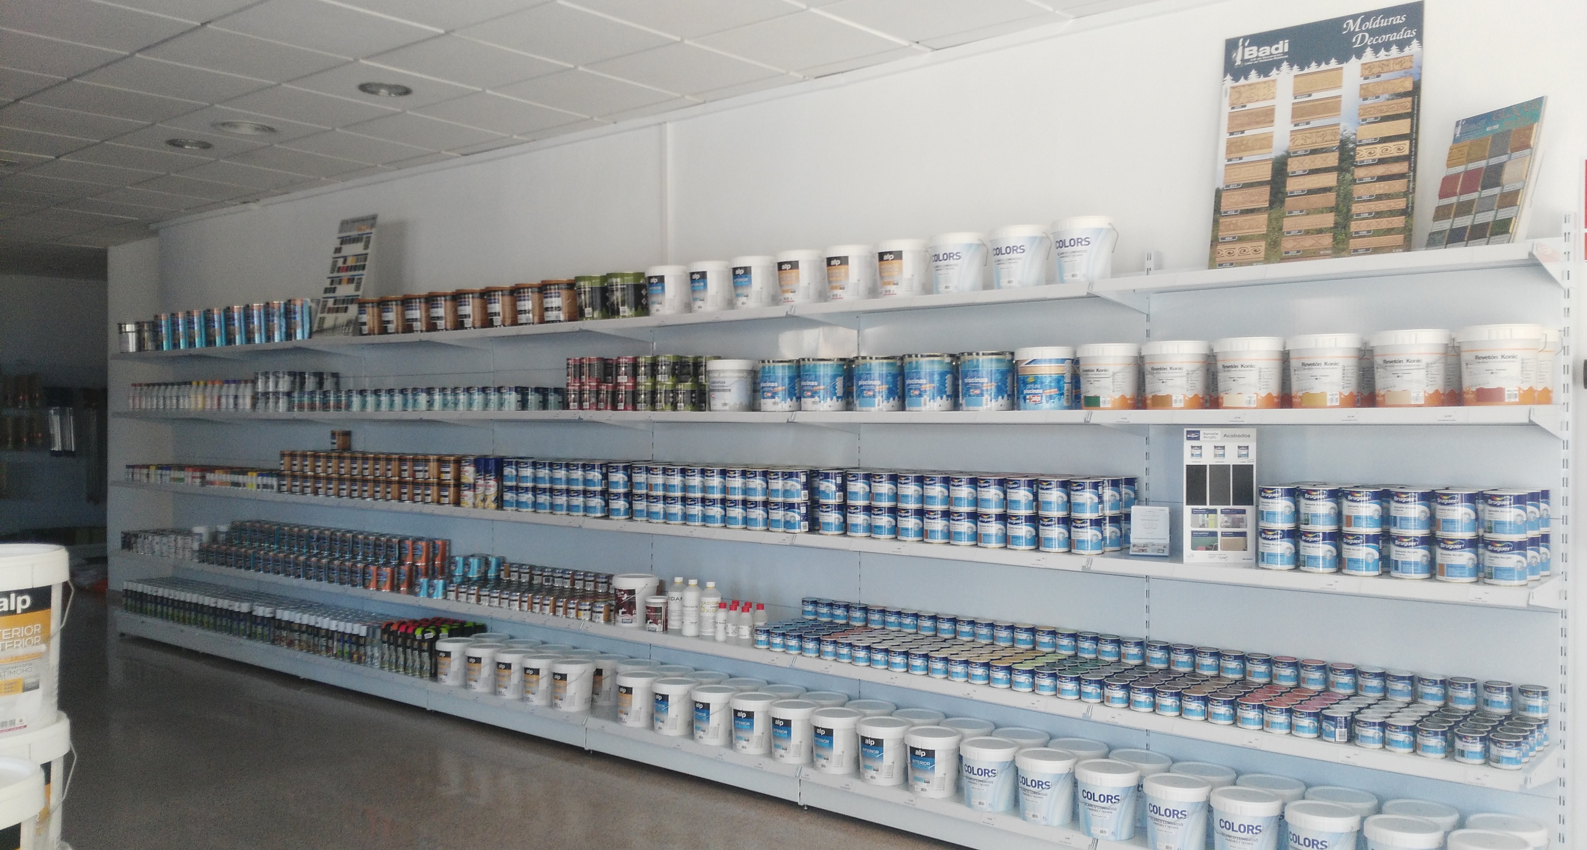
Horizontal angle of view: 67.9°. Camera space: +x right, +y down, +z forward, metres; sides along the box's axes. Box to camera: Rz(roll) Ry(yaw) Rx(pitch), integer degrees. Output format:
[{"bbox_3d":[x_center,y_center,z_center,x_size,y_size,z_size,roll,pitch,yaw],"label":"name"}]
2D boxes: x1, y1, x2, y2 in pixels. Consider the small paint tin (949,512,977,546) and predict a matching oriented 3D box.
[{"bbox_3d":[0.597,0.363,4.131,0.099,0.113,0.099,0,1,0],"label":"small paint tin"}]

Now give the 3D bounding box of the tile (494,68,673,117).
[{"bbox_3d":[-0.913,-1.446,5.137,0.595,0.020,0.595,1,2,38],"label":"tile"}]

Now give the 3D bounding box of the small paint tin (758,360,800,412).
[{"bbox_3d":[-0.042,-0.150,4.632,0.183,0.196,0.183,0,1,0],"label":"small paint tin"}]

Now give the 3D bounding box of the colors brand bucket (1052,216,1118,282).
[{"bbox_3d":[0.948,-0.559,3.852,0.202,0.207,0.202,0,1,0],"label":"colors brand bucket"}]

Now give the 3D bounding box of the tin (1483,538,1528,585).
[{"bbox_3d":[1.877,0.359,3.103,0.098,0.120,0.098,1,1,38],"label":"tin"}]

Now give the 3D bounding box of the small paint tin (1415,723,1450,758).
[{"bbox_3d":[1.741,0.859,3.208,0.073,0.078,0.073,1,1,38],"label":"small paint tin"}]

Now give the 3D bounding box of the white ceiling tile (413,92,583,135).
[{"bbox_3d":[-1.380,-1.462,5.526,0.600,0.020,0.600,1,2,38],"label":"white ceiling tile"}]

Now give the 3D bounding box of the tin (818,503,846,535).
[{"bbox_3d":[0.149,0.355,4.469,0.097,0.119,0.097,0,1,0],"label":"tin"}]

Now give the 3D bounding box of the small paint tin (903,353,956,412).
[{"bbox_3d":[0.487,-0.147,4.208,0.183,0.196,0.183,0,1,0],"label":"small paint tin"}]

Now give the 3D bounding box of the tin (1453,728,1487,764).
[{"bbox_3d":[1.813,0.859,3.152,0.073,0.078,0.073,0,1,16],"label":"tin"}]

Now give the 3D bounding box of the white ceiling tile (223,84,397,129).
[{"bbox_3d":[-2.217,-1.451,5.394,0.595,0.020,0.595,1,2,38],"label":"white ceiling tile"}]

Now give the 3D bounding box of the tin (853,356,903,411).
[{"bbox_3d":[0.318,-0.151,4.362,0.184,0.198,0.184,0,1,0],"label":"tin"}]

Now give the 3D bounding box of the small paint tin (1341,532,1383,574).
[{"bbox_3d":[1.609,0.365,3.333,0.100,0.119,0.100,0,1,35],"label":"small paint tin"}]

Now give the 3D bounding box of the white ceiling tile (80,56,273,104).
[{"bbox_3d":[-2.603,-1.454,4.967,0.595,0.018,0.595,1,1,38],"label":"white ceiling tile"}]

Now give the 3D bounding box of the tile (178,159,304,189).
[{"bbox_3d":[-3.225,-1.479,6.950,0.600,0.018,0.600,1,1,39],"label":"tile"}]

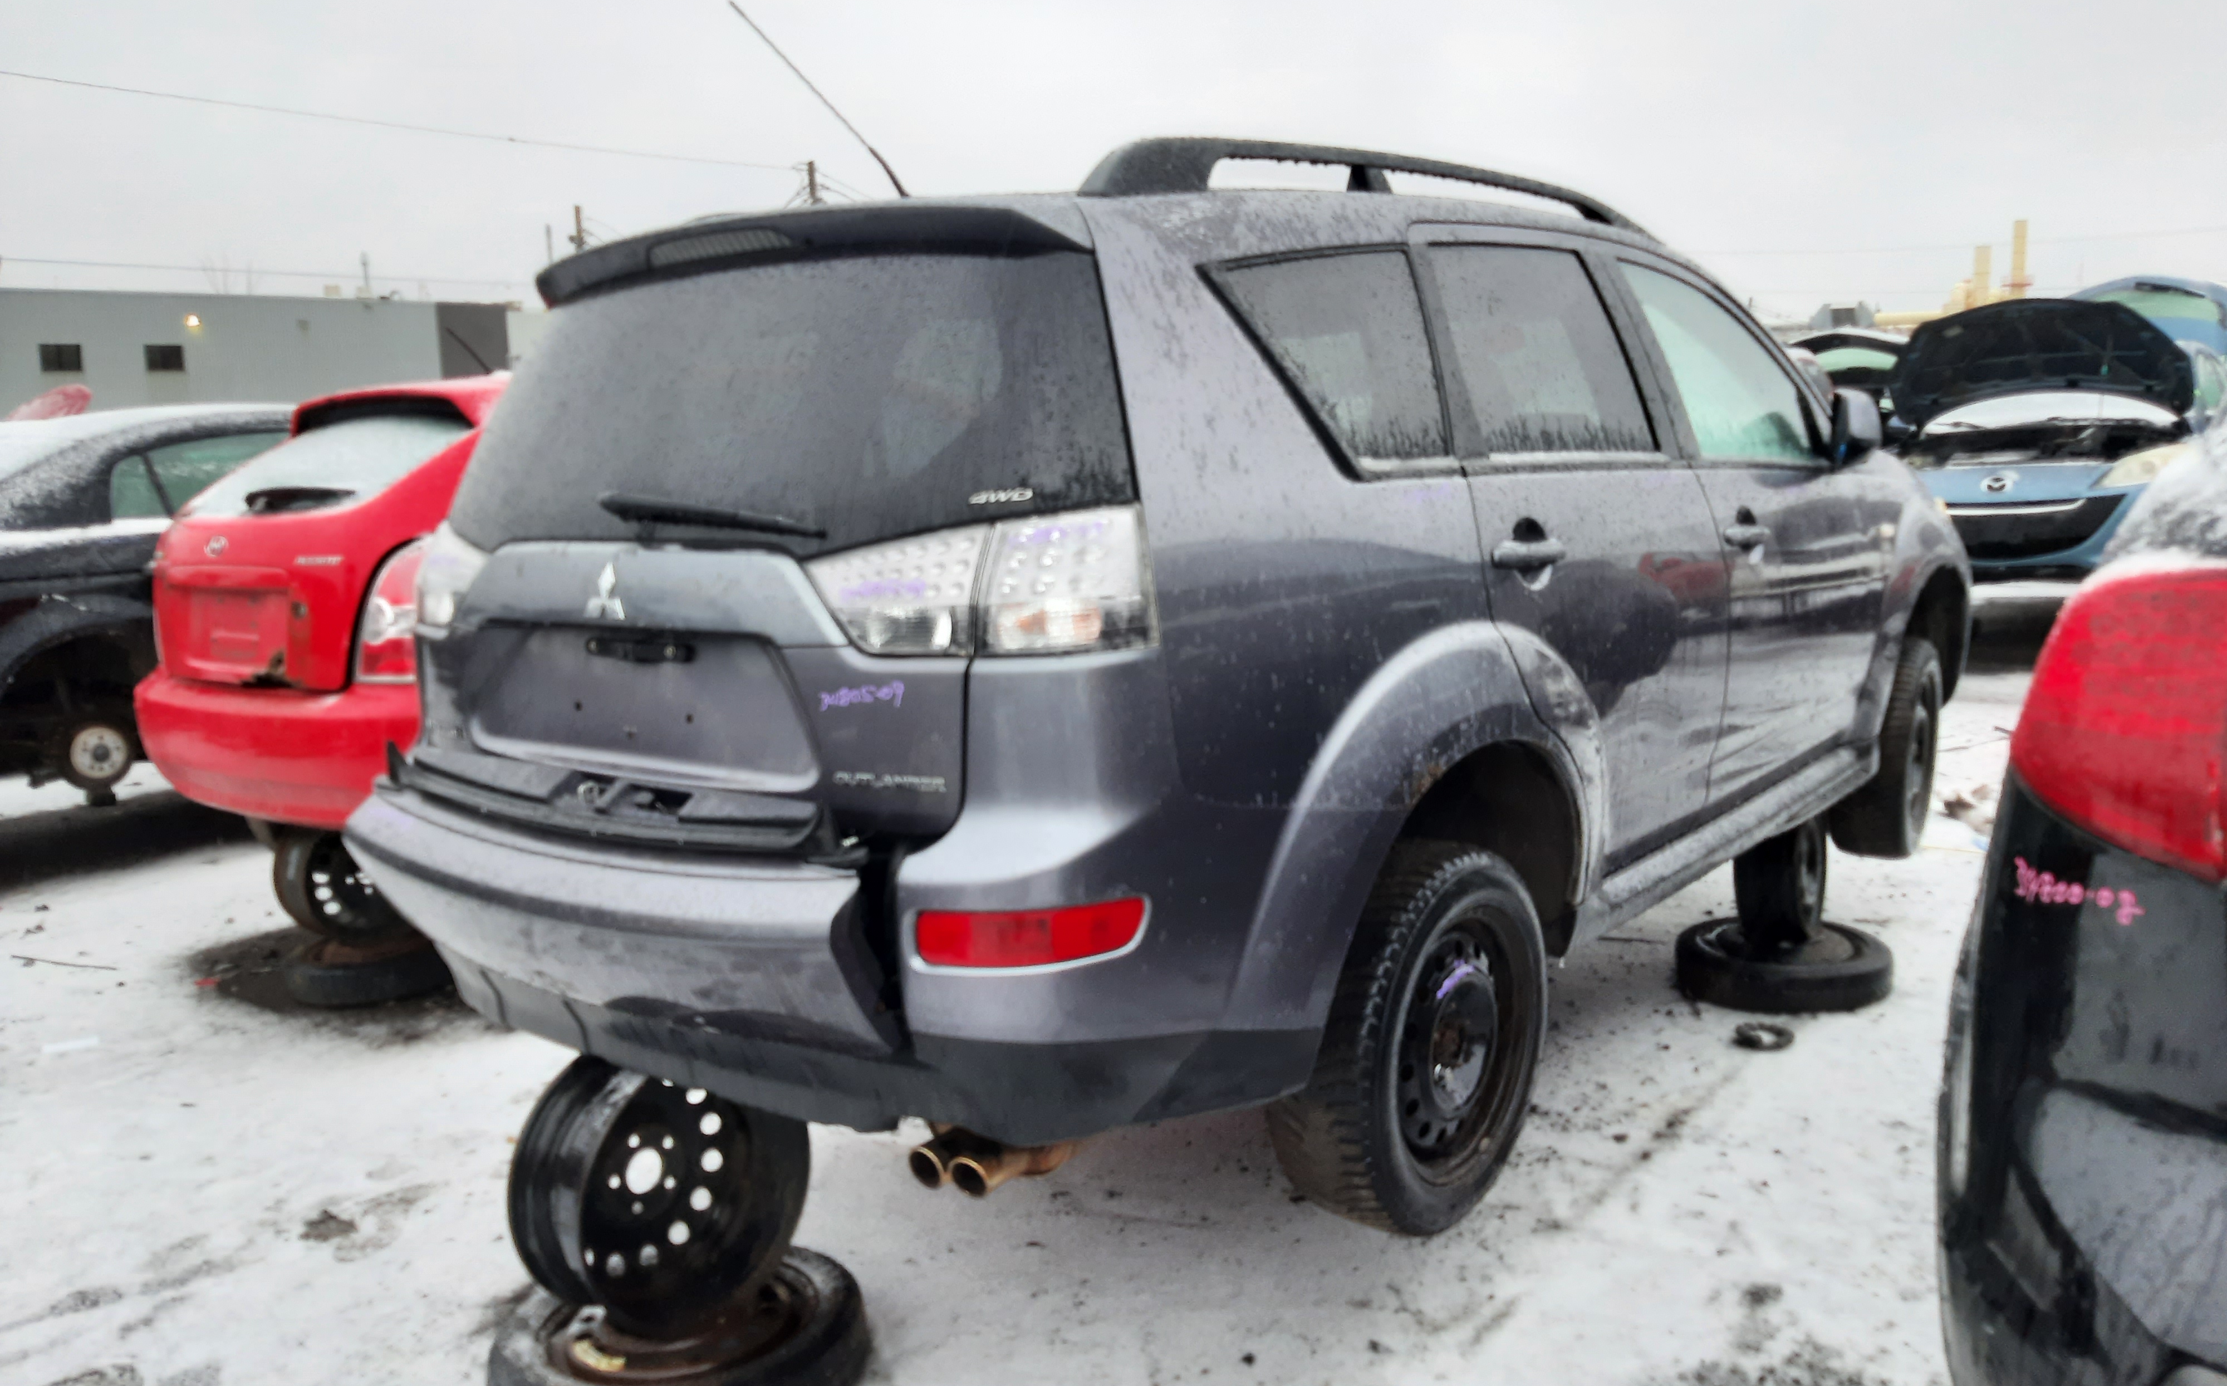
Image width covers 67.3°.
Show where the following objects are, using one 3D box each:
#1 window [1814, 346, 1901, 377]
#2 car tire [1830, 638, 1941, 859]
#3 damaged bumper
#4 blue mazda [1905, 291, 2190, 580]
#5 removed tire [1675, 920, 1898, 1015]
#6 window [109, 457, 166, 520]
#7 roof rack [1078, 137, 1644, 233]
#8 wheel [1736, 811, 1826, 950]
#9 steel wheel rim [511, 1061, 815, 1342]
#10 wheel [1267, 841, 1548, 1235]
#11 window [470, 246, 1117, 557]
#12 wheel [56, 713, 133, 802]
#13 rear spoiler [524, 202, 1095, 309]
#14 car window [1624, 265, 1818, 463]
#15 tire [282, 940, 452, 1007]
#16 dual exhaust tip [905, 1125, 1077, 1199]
[{"bbox_3d":[5.311,-2.378,12.000,0.750,0.260,0.080,5,-14,39],"label":"window"},{"bbox_3d":[2.171,0.151,4.673,0.210,0.620,0.620,3,10,33],"label":"car tire"},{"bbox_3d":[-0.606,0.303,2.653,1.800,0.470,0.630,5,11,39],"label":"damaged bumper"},{"bbox_3d":[6.118,-1.513,10.569,1.760,1.650,4.500,5,11,39],"label":"blue mazda"},{"bbox_3d":[1.700,0.688,4.250,0.520,0.105,0.520,5,11,39],"label":"removed tire"},{"bbox_3d":[-3.310,-0.696,5.667,0.030,0.235,0.185,-24,-8,40],"label":"window"},{"bbox_3d":[0.566,-0.871,2.978,0.090,0.145,1.930,5,11,39],"label":"roof rack"},{"bbox_3d":[1.715,0.400,4.285,0.155,0.440,0.440,3,10,31],"label":"wheel"},{"bbox_3d":[-0.684,0.741,2.562,0.170,0.440,0.440,4,10,35],"label":"steel wheel rim"},{"bbox_3d":[0.481,0.539,2.658,0.200,0.610,0.610,5,11,39],"label":"wheel"},{"bbox_3d":[-0.605,-0.397,2.470,1.500,0.480,0.170,5,-19,39],"label":"window"},{"bbox_3d":[-3.700,0.235,6.080,0.130,0.300,0.280,5,11,39],"label":"wheel"},{"bbox_3d":[-0.529,-0.675,2.615,1.240,0.130,0.260,5,11,39],"label":"rear spoiler"},{"bbox_3d":[1.380,-0.731,3.762,0.050,0.470,0.780,-23,-7,40],"label":"car window"},{"bbox_3d":[-2.100,0.780,4.840,0.530,0.130,0.530,-2,8,0],"label":"tire"},{"bbox_3d":[-0.177,0.688,2.434,0.160,0.090,0.230,5,11,39],"label":"dual exhaust tip"}]

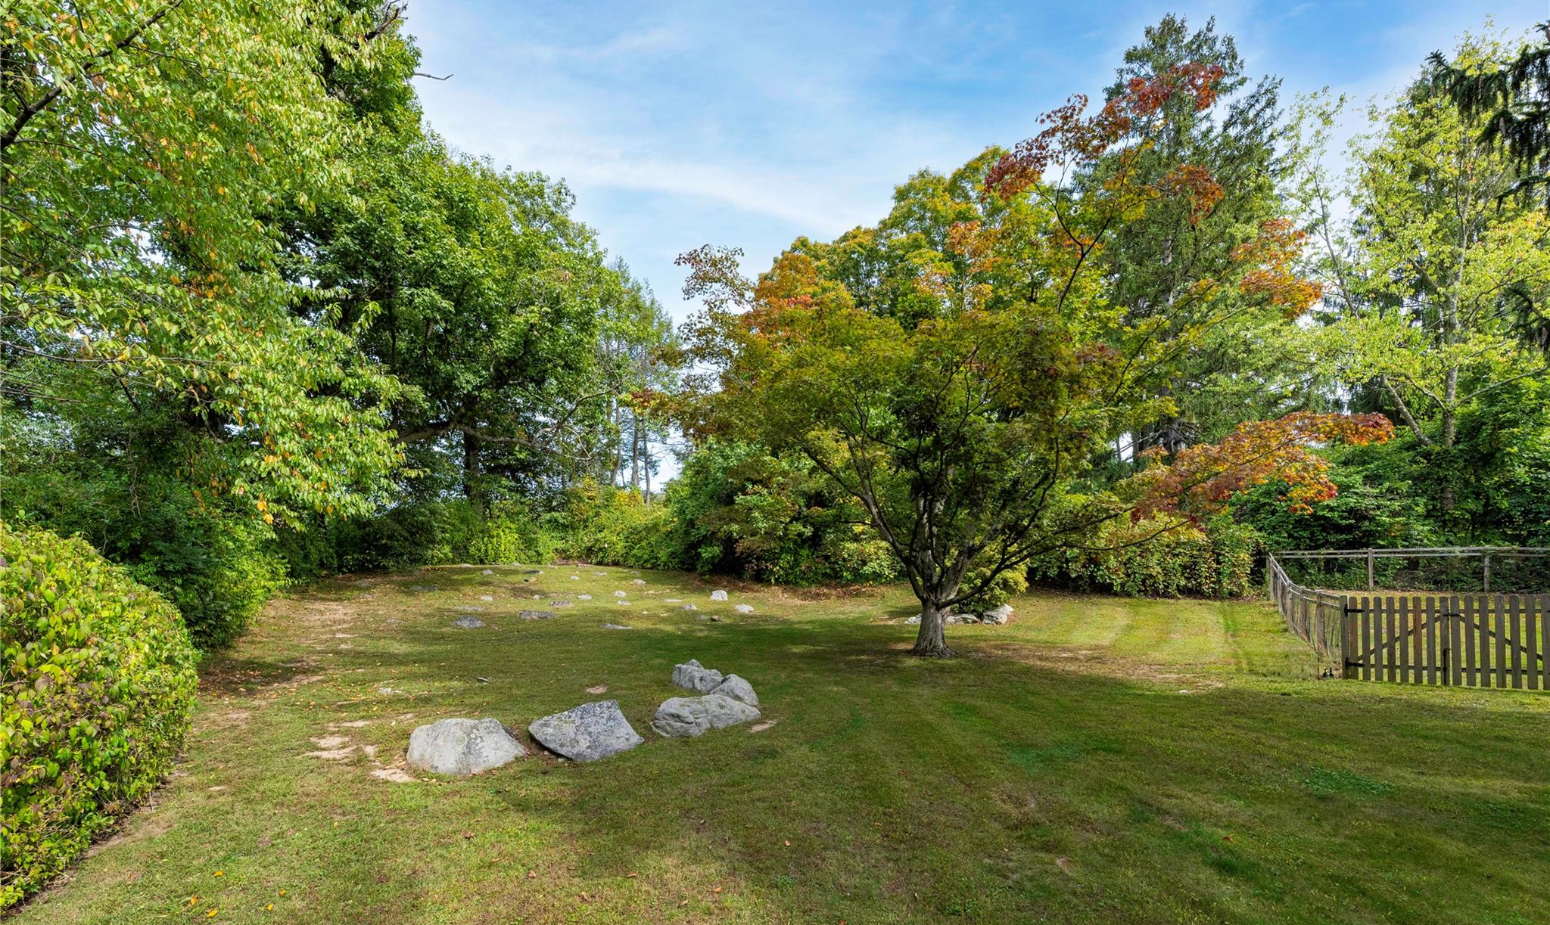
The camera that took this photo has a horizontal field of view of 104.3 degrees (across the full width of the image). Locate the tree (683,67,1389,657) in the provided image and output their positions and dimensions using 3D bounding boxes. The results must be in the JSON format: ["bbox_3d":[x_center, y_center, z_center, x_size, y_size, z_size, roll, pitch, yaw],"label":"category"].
[{"bbox_3d":[3.500,-1.181,9.637,10.000,8.700,8.800,0,-2,0],"label":"tree"}]

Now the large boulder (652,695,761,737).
[{"bbox_3d":[-0.785,2.877,7.082,1.308,0.370,0.654,1,-2,-22],"label":"large boulder"}]

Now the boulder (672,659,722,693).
[{"bbox_3d":[-1.072,2.921,8.415,0.741,0.410,0.482,0,-2,0],"label":"boulder"}]

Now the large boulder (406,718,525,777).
[{"bbox_3d":[-3.133,2.807,6.129,1.142,0.420,0.742,0,-2,0],"label":"large boulder"}]

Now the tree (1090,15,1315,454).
[{"bbox_3d":[17.710,-7.449,25.218,9.000,22.300,9.000,0,-2,0],"label":"tree"}]

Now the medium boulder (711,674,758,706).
[{"bbox_3d":[-0.530,2.910,7.877,0.632,0.380,0.506,0,-2,0],"label":"medium boulder"}]

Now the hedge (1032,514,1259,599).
[{"bbox_3d":[9.839,2.415,16.611,5.335,2.200,1.600,0,-2,15],"label":"hedge"}]

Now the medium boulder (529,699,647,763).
[{"bbox_3d":[-2.016,2.797,6.460,1.205,0.471,0.783,0,-2,0],"label":"medium boulder"}]

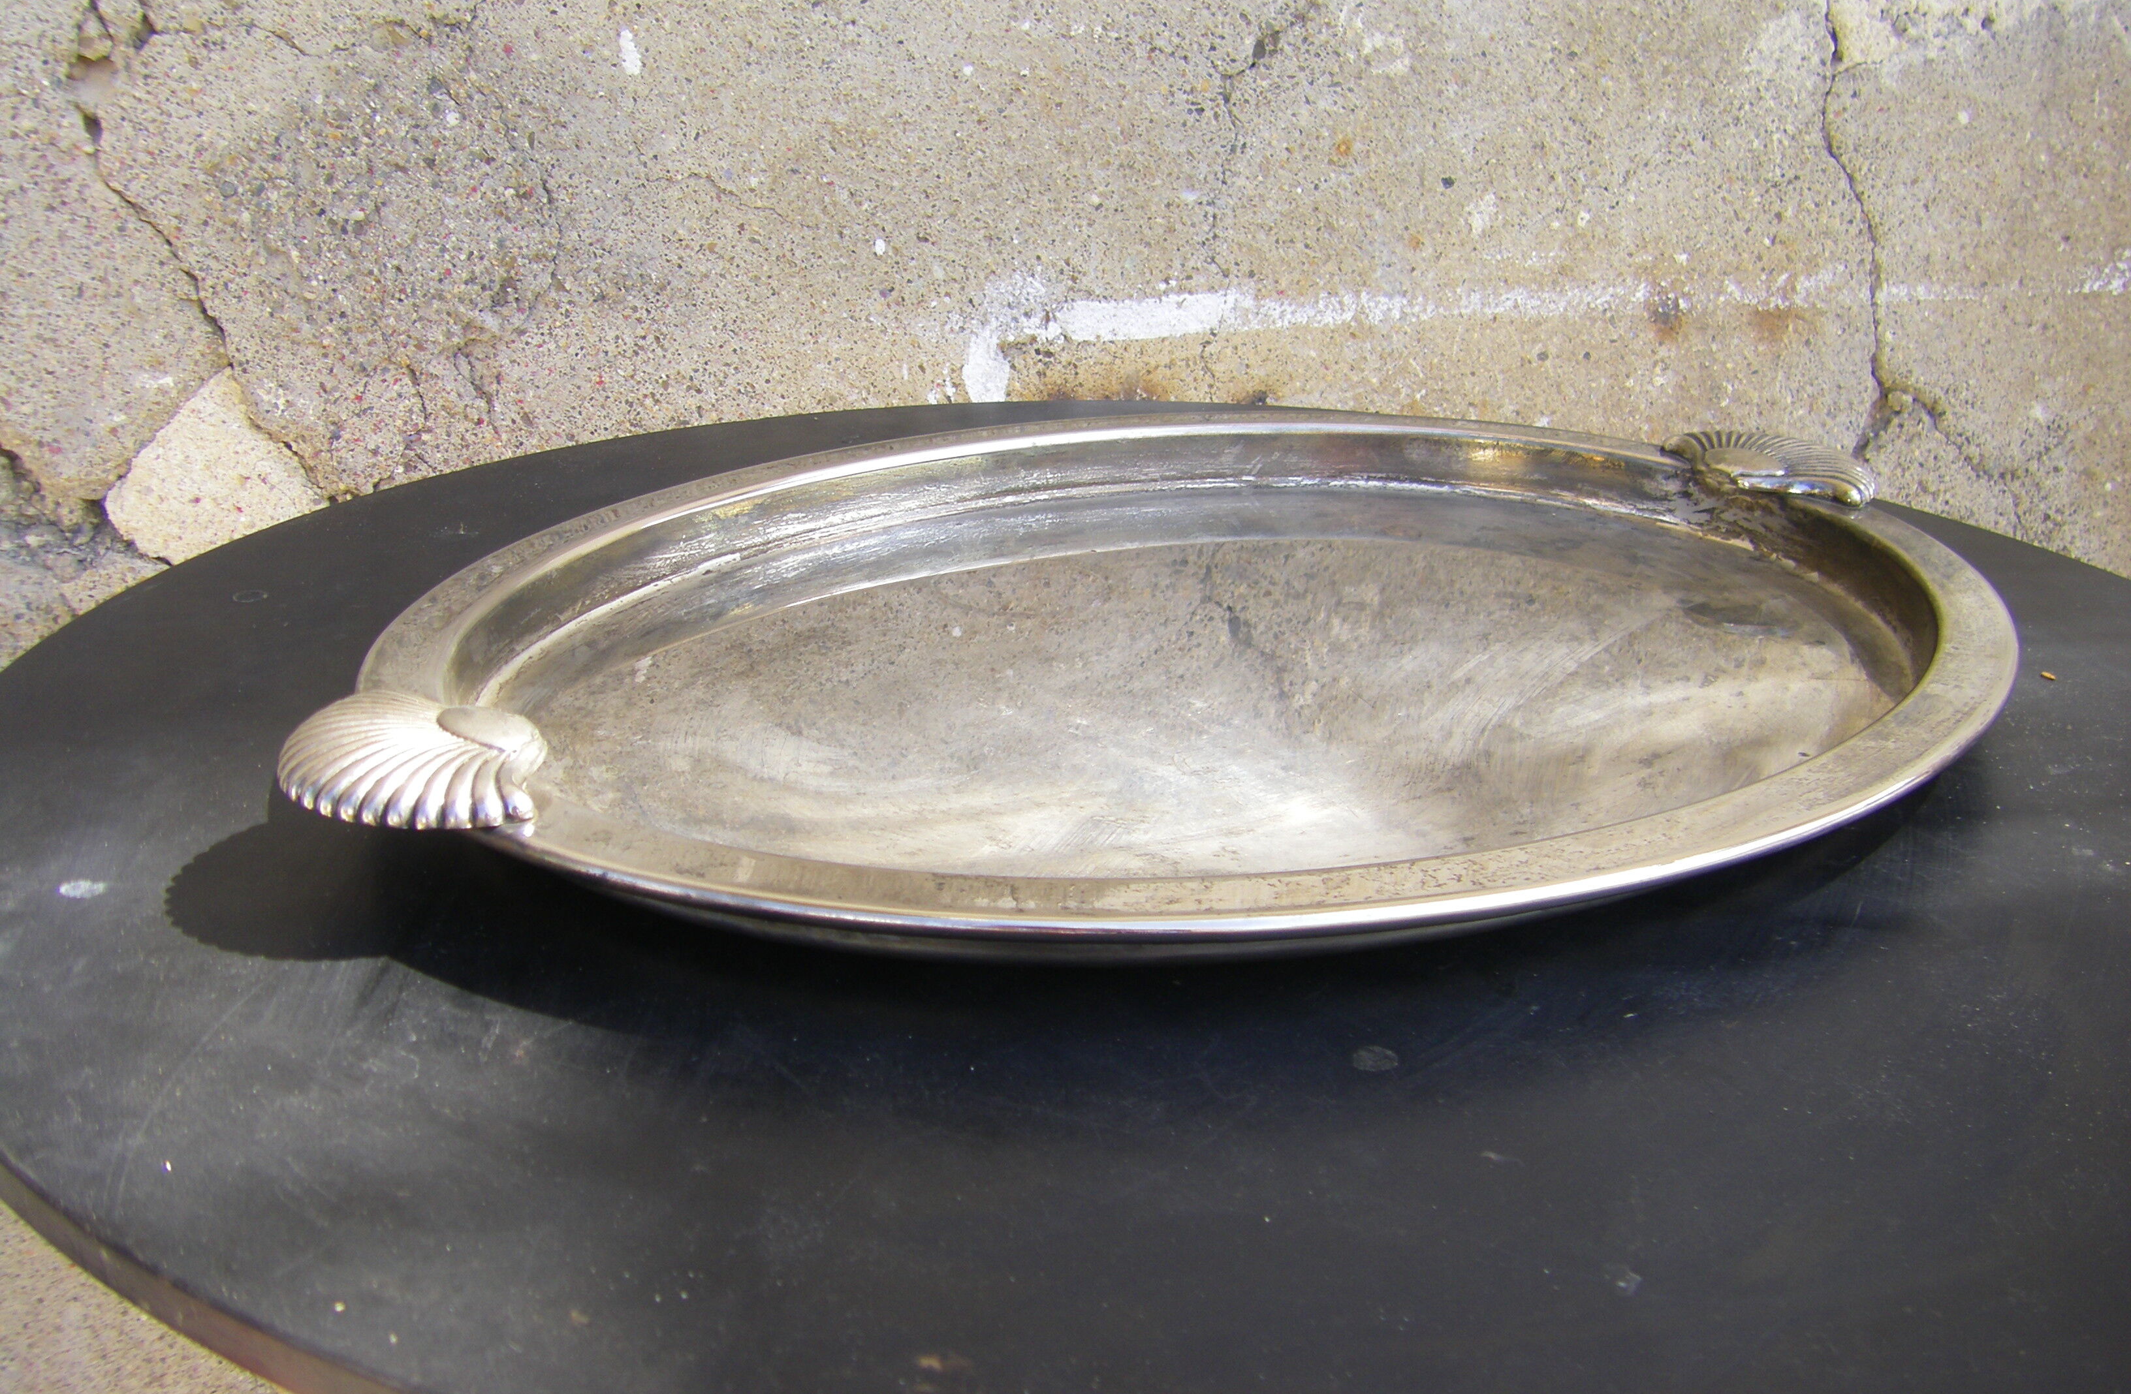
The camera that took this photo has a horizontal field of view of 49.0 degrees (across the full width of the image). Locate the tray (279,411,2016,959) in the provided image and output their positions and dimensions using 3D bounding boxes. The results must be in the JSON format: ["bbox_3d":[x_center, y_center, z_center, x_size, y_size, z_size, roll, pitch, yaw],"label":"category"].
[{"bbox_3d":[0.040,-0.016,0.581,0.424,0.022,0.338,-13,25,-32],"label":"tray"}]

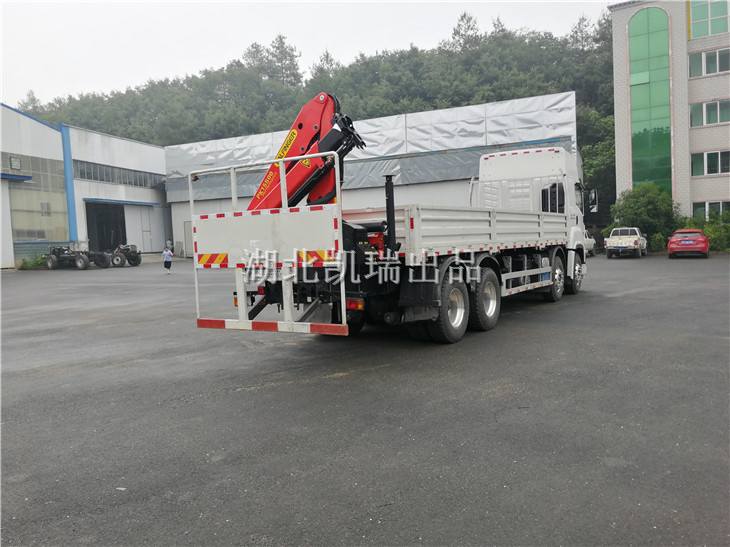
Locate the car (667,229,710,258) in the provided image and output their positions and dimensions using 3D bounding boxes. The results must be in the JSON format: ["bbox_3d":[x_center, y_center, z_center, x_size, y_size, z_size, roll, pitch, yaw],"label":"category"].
[{"bbox_3d":[17.483,-1.597,30.600,1.820,1.480,4.350,-1,3,32],"label":"car"}]

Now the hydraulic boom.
[{"bbox_3d":[-0.892,-1.546,7.551,2.050,1.550,0.600,-1,3,34],"label":"hydraulic boom"}]

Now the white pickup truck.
[{"bbox_3d":[15.513,-1.795,33.600,1.770,1.750,5.050,-1,3,32],"label":"white pickup truck"}]

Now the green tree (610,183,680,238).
[{"bbox_3d":[18.973,-3.889,38.500,4.200,4.500,4.000,-1,3,34],"label":"green tree"}]

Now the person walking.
[{"bbox_3d":[-12.214,-0.785,35.200,0.580,1.670,0.500,-3,3,-7],"label":"person walking"}]

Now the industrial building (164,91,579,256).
[{"bbox_3d":[1.050,-7.550,55.000,36.600,10.800,16.000,-1,3,23],"label":"industrial building"}]

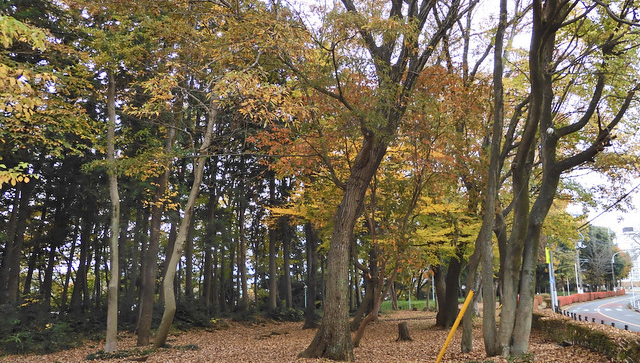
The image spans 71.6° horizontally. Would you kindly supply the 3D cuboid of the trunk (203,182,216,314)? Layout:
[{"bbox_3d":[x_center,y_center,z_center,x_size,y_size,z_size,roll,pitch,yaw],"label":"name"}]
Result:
[{"bbox_3d":[-4.887,2.899,19.831,0.420,5.927,0.400,0,-12,0],"label":"trunk"}]

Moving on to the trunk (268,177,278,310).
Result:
[{"bbox_3d":[-2.290,2.941,21.866,0.400,6.844,0.380,0,-12,0],"label":"trunk"}]

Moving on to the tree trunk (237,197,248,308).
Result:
[{"bbox_3d":[-3.880,3.678,22.221,0.420,5.629,0.380,0,-12,0],"label":"tree trunk"}]

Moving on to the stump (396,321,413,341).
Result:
[{"bbox_3d":[2.327,4.153,12.300,0.430,0.502,0.420,0,-12,0],"label":"stump"}]

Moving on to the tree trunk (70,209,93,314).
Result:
[{"bbox_3d":[-9.428,3.222,17.717,0.500,4.082,0.450,0,-12,0],"label":"tree trunk"}]

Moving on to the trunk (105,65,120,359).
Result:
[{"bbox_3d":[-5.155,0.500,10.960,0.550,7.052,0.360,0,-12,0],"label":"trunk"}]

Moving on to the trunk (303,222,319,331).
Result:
[{"bbox_3d":[-0.331,3.231,15.485,0.520,3.684,0.480,0,-12,0],"label":"trunk"}]

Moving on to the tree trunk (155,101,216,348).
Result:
[{"bbox_3d":[-3.507,0.954,11.799,1.150,6.547,0.500,0,-12,0],"label":"tree trunk"}]

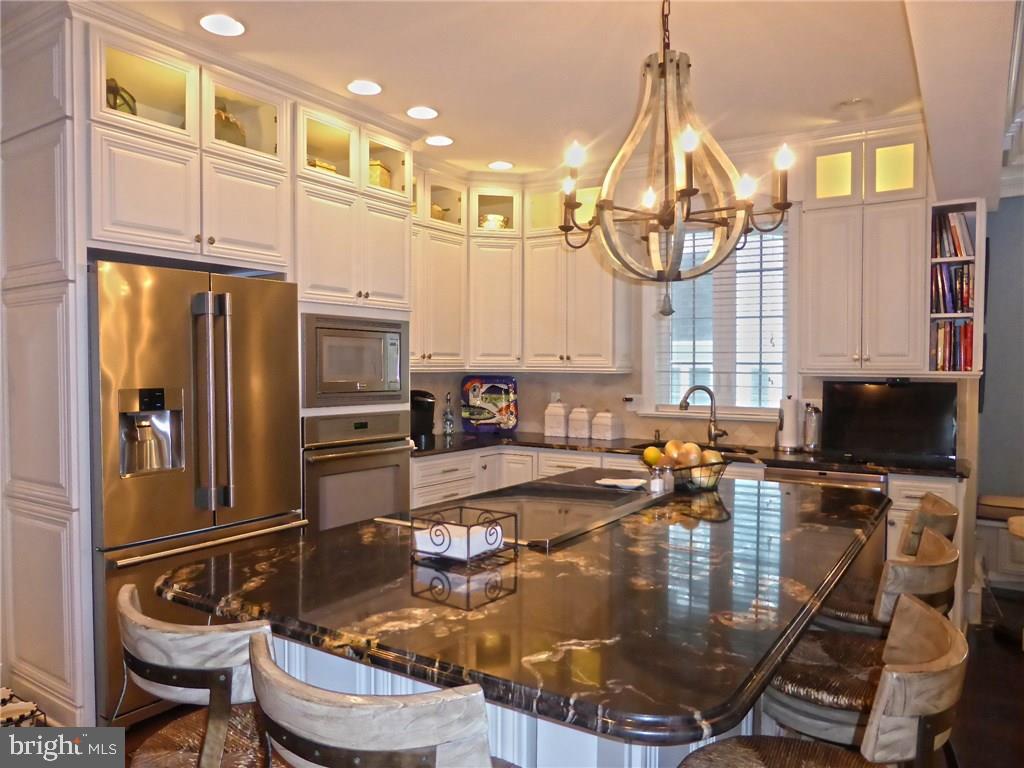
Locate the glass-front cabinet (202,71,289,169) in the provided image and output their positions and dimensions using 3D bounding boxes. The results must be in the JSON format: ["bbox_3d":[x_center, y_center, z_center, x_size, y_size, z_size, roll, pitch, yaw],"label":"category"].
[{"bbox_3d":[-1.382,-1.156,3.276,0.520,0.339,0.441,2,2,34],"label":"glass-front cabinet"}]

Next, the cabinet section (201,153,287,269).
[{"bbox_3d":[-1.383,-0.757,3.297,0.500,0.423,0.438,0,1,33],"label":"cabinet section"}]

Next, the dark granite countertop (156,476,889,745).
[{"bbox_3d":[0.322,0.475,2.292,1.403,0.055,2.300,1,2,34],"label":"dark granite countertop"}]

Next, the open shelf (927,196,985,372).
[{"bbox_3d":[2.367,-0.500,3.789,0.245,0.875,0.320,2,2,34],"label":"open shelf"}]

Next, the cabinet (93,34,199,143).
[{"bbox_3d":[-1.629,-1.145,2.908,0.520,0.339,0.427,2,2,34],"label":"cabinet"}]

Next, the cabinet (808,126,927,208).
[{"bbox_3d":[2.037,-1.195,4.074,0.623,0.400,0.340,1,2,34],"label":"cabinet"}]

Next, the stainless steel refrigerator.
[{"bbox_3d":[-1.534,0.419,3.192,0.750,1.785,0.909,1,2,34],"label":"stainless steel refrigerator"}]

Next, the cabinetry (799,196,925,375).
[{"bbox_3d":[2.036,-0.531,4.093,0.623,0.930,0.340,1,2,34],"label":"cabinetry"}]

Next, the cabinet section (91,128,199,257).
[{"bbox_3d":[-1.630,-0.749,2.920,0.500,0.423,0.432,0,1,33],"label":"cabinet section"}]

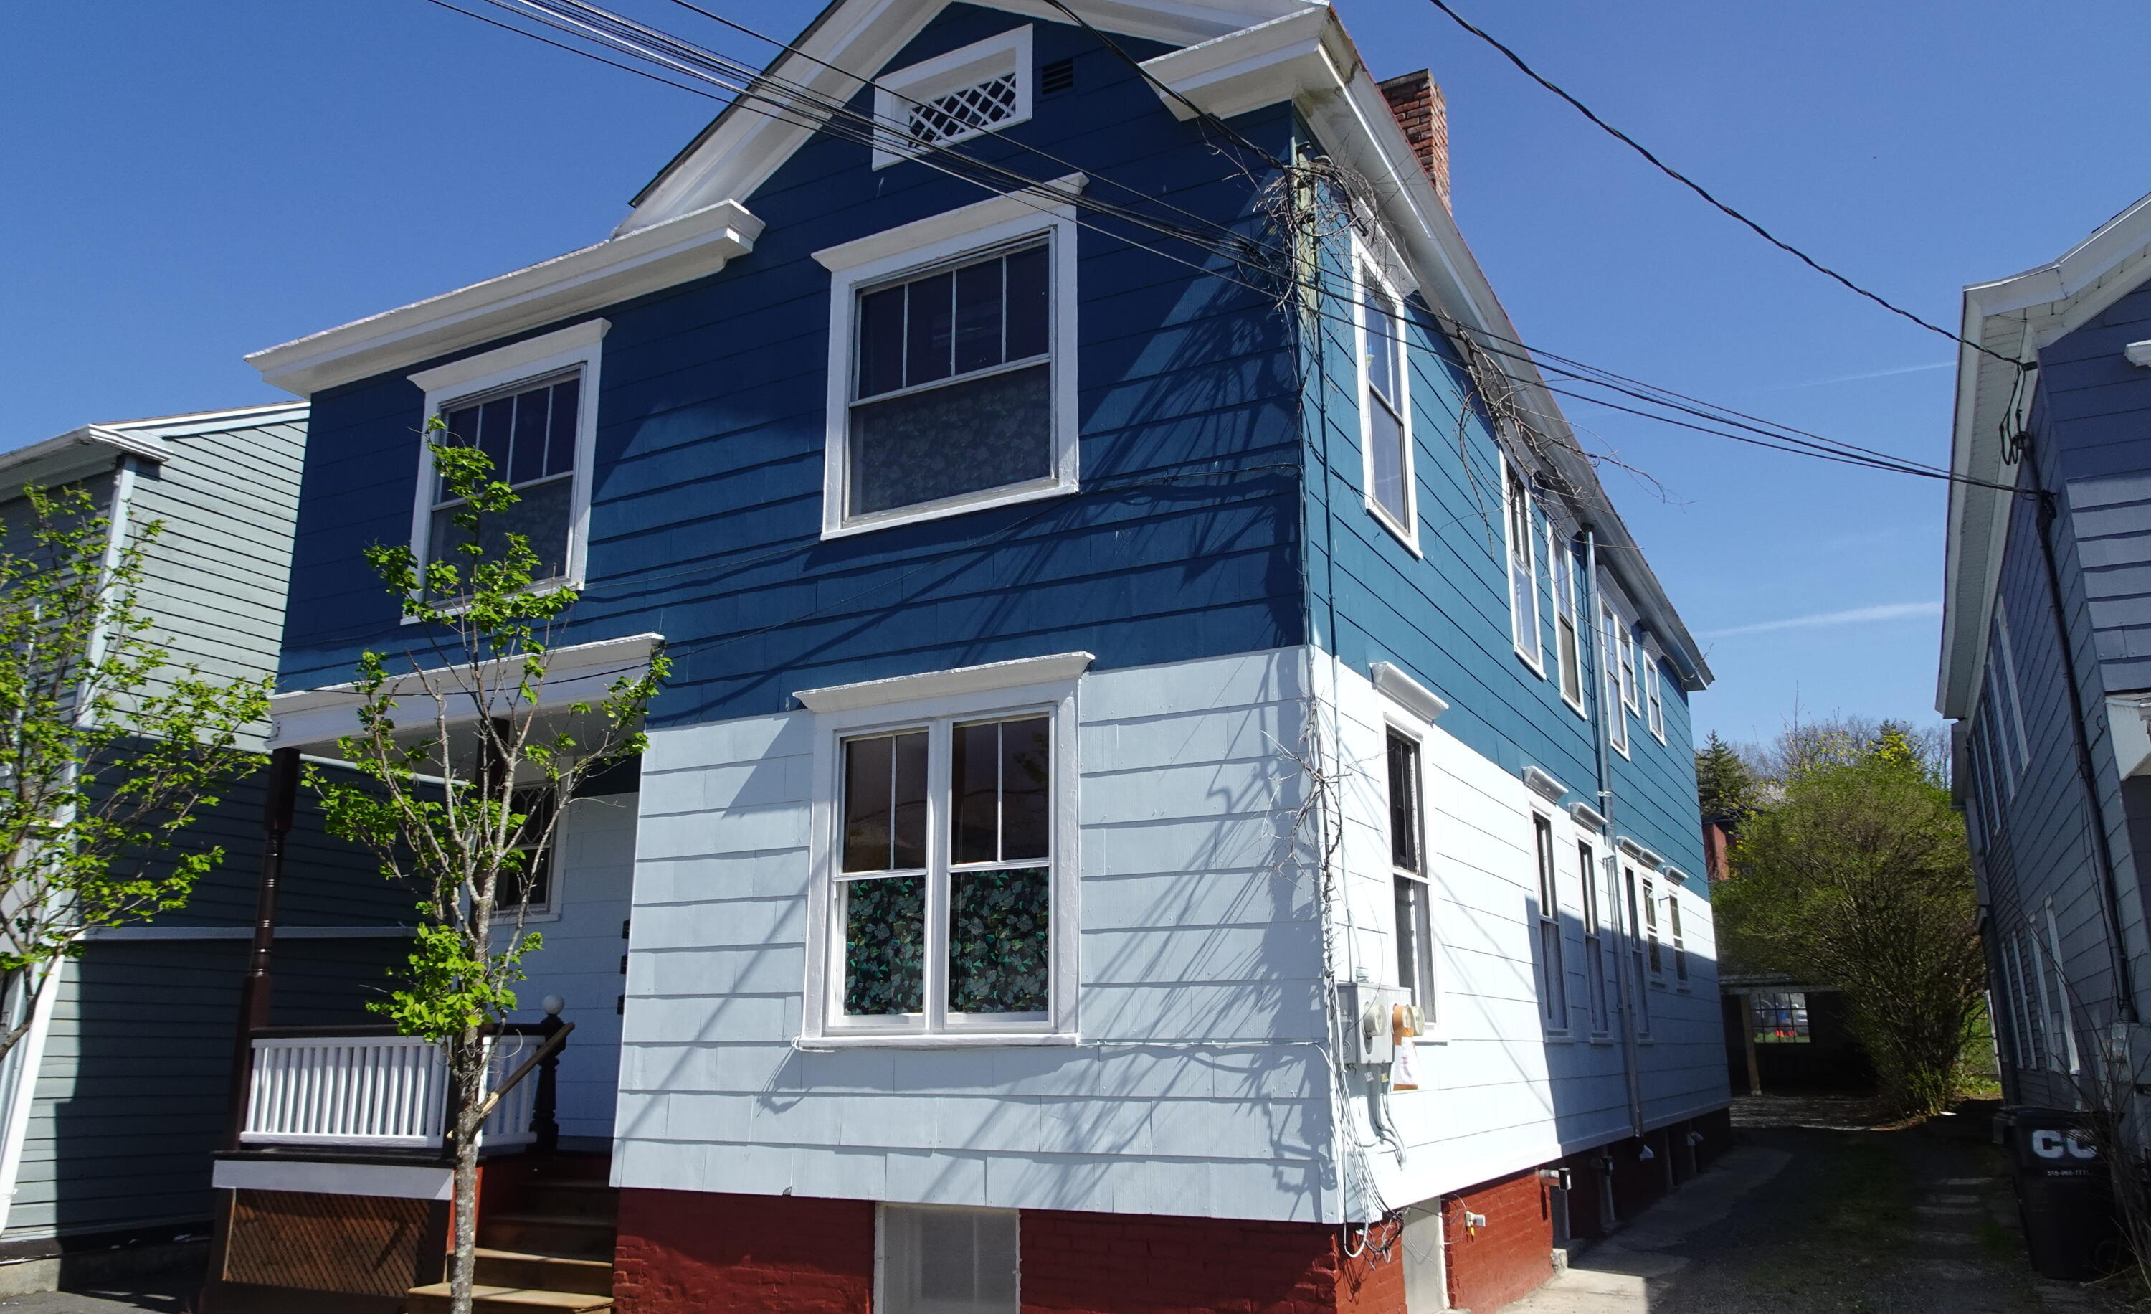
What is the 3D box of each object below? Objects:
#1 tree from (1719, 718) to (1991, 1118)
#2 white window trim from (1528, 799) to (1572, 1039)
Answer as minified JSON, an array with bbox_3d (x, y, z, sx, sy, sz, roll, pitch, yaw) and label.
[{"bbox_3d":[13.185,4.461,25.300,4.600,6.400,4.600,-8,-16,26],"label":"tree"},{"bbox_3d":[3.645,2.007,11.374,0.120,1.830,0.960,-8,-17,28],"label":"white window trim"}]

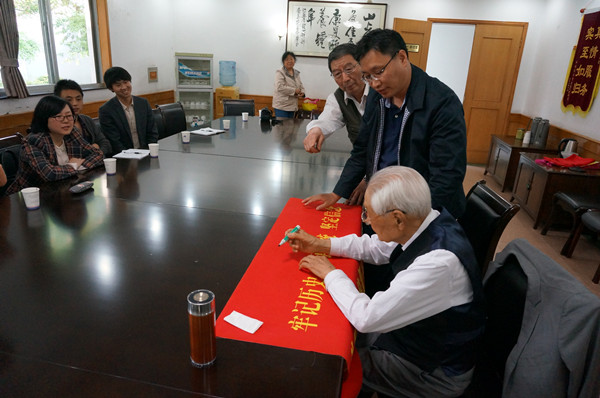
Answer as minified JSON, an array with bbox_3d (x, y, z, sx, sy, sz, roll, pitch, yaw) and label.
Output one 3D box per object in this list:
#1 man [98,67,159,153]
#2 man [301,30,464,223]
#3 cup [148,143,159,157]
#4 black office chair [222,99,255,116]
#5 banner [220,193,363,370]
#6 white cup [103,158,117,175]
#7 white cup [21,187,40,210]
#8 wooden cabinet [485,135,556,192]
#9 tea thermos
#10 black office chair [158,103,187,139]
[{"bbox_3d":[-1.438,-0.423,3.523,0.520,1.380,0.750,-15,25,-41],"label":"man"},{"bbox_3d":[0.396,0.061,1.941,0.480,1.640,0.660,-14,25,-40],"label":"man"},{"bbox_3d":[-1.102,-0.360,3.026,0.074,0.090,0.074,2,19,-1],"label":"cup"},{"bbox_3d":[-0.947,-0.933,5.721,0.500,0.960,0.580,6,19,11],"label":"black office chair"},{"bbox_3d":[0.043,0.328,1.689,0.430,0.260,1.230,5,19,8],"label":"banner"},{"bbox_3d":[-1.200,-0.199,2.543,0.074,0.090,0.074,2,19,-1],"label":"white cup"},{"bbox_3d":[-1.297,0.005,1.937,0.074,0.090,0.074,2,19,-1],"label":"white cup"},{"bbox_3d":[2.957,-0.475,5.470,0.480,0.585,0.900,6,19,11],"label":"wooden cabinet"},{"bbox_3d":[-0.242,0.323,0.994,0.064,0.185,0.064,2,19,-1],"label":"tea thermos"},{"bbox_3d":[-1.216,-0.532,4.471,0.580,0.990,0.510,6,19,11],"label":"black office chair"}]

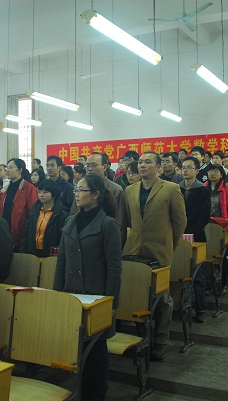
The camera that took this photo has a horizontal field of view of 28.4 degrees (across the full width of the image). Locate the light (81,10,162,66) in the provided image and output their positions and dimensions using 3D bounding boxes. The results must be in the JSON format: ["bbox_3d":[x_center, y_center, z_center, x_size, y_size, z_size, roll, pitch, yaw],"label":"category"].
[{"bbox_3d":[0.113,-1.321,3.763,0.100,0.060,1.220,0,0,32],"label":"light"}]

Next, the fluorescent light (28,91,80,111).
[{"bbox_3d":[-0.917,-1.587,7.241,0.130,0.100,1.240,0,0,30],"label":"fluorescent light"}]

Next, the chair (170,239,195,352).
[{"bbox_3d":[0.432,0.824,4.045,0.540,0.930,0.500,0,0,30],"label":"chair"}]

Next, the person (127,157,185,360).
[{"bbox_3d":[0.341,0.452,3.700,0.540,1.690,0.360,0,0,30],"label":"person"}]

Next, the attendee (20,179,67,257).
[{"bbox_3d":[-0.679,0.565,4.405,0.460,1.550,0.290,0,0,22],"label":"attendee"}]

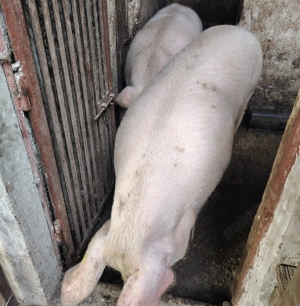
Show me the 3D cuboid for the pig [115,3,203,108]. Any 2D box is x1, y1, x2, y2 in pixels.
[{"bbox_3d":[0.090,-0.525,2.259,0.460,0.820,1.300,9,38,11],"label":"pig"}]

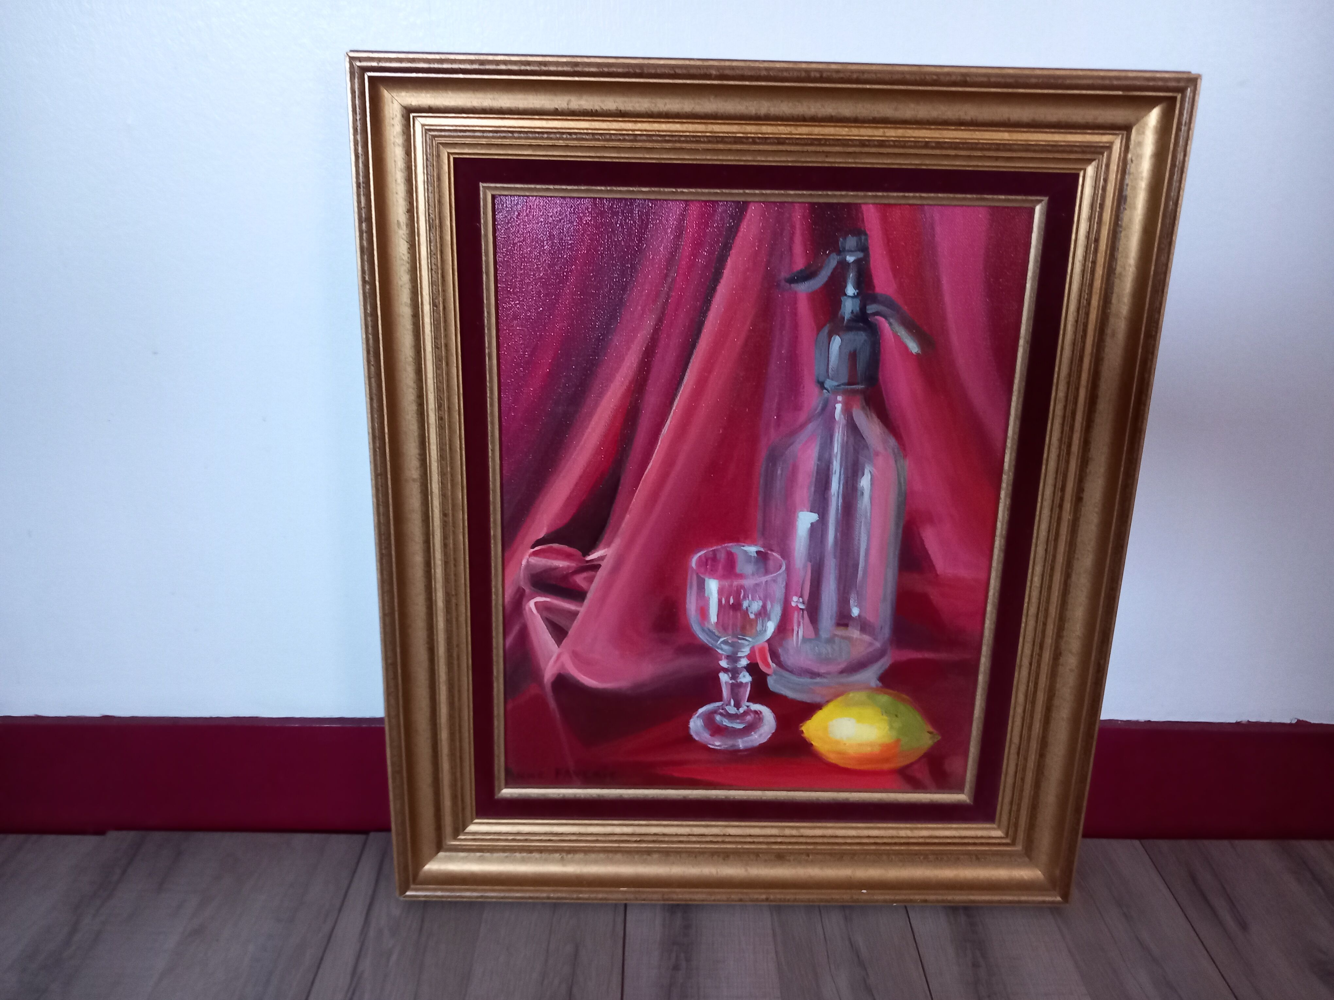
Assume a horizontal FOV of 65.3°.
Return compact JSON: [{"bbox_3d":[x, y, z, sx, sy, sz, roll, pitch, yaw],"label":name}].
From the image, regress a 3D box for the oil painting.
[{"bbox_3d":[0.053,0.011,0.679,0.327,0.403,0.020,1,17,-1],"label":"oil painting"}]

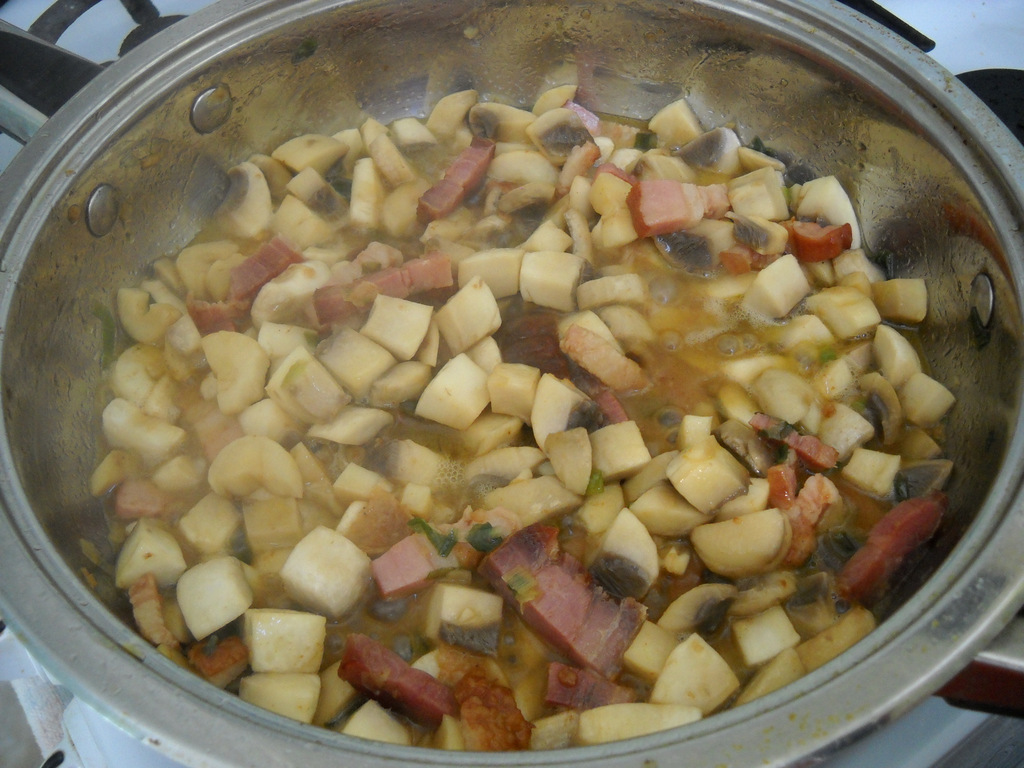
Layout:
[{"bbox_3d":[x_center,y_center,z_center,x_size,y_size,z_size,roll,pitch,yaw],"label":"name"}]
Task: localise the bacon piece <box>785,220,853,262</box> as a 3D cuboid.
[{"bbox_3d":[0.100,-0.046,0.366,0.021,0.011,0.010,-3,51,0],"label":"bacon piece"}]

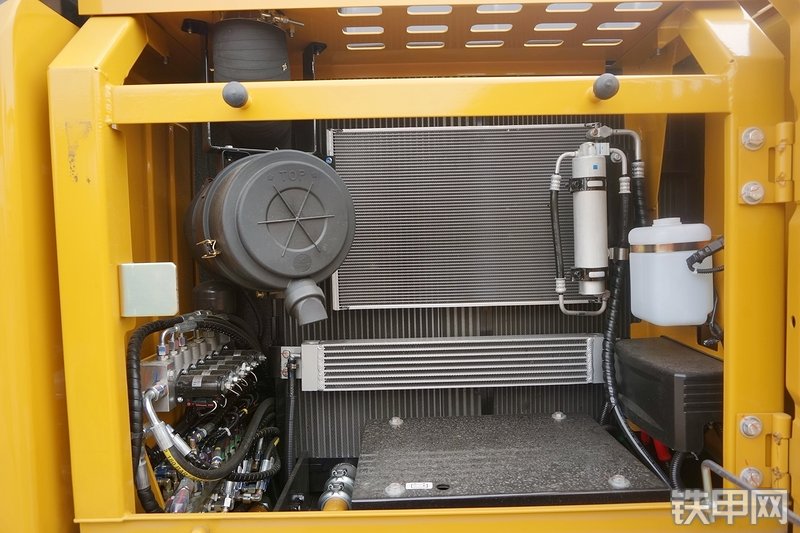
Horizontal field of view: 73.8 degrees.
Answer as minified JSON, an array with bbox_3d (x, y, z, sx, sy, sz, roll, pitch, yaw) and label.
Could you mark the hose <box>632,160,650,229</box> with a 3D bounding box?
[{"bbox_3d":[0.478,-0.134,1.055,0.034,0.120,0.030,-1,2,0],"label":"hose"}]

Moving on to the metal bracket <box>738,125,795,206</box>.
[{"bbox_3d":[0.500,-0.141,0.727,0.070,0.108,0.028,-1,2,0],"label":"metal bracket"}]

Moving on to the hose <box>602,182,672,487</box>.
[{"bbox_3d":[0.415,0.088,0.940,0.070,0.510,0.230,-1,2,0],"label":"hose"}]

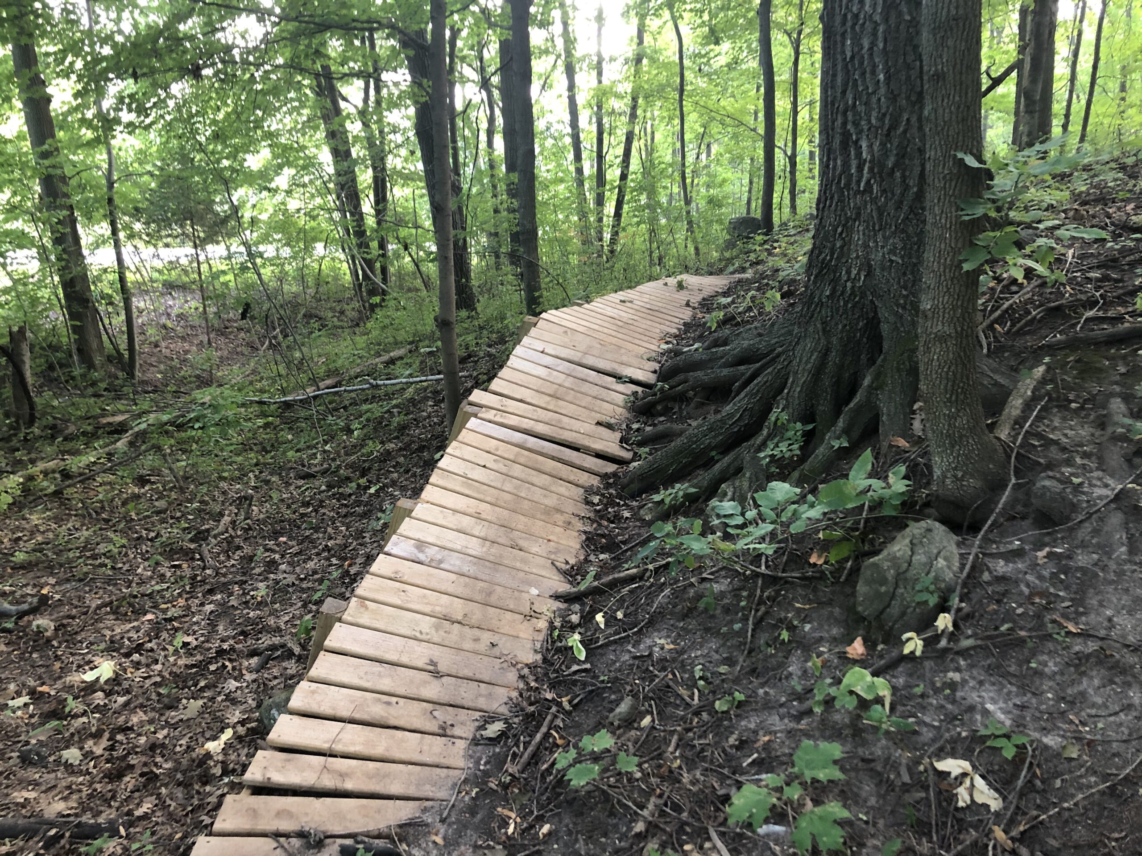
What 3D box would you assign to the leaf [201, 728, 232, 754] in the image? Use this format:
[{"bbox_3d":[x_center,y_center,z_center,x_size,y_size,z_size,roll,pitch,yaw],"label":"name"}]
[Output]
[{"bbox_3d":[-1.152,1.018,3.000,0.075,0.030,0.140,5,17,22],"label":"leaf"}]

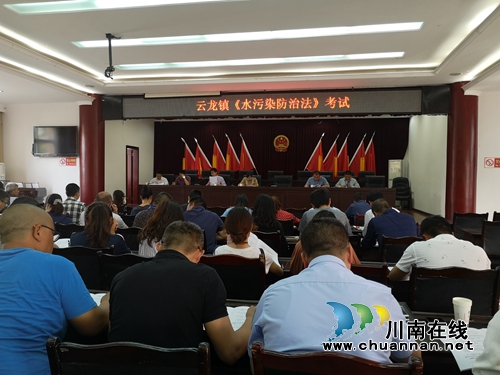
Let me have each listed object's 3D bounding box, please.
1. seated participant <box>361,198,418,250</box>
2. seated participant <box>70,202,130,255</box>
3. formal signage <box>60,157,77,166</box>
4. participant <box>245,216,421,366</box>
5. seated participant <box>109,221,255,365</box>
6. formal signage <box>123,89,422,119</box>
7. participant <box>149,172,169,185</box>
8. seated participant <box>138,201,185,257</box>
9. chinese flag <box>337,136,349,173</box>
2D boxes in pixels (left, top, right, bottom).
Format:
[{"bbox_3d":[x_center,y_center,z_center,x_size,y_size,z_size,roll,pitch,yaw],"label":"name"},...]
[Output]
[{"bbox_3d":[1.230,0.722,3.550,0.520,1.240,0.740,1,1,5],"label":"seated participant"},{"bbox_3d":[-1.078,0.704,2.924,0.500,1.200,0.800,1,1,11],"label":"seated participant"},{"bbox_3d":[-4.478,-0.621,9.616,0.455,0.200,0.020,1,1,11],"label":"formal signage"},{"bbox_3d":[0.295,0.741,1.415,0.600,1.270,0.800,1,2,11],"label":"participant"},{"bbox_3d":[-0.263,0.726,1.555,0.560,1.200,0.820,1,1,11],"label":"seated participant"},{"bbox_3d":[0.293,-1.952,9.150,7.100,0.520,0.140,1,2,11],"label":"formal signage"},{"bbox_3d":[-2.492,0.120,10.616,0.560,1.140,0.750,1,2,11],"label":"participant"},{"bbox_3d":[-0.613,0.689,2.855,0.480,1.200,0.800,1,1,11],"label":"seated participant"},{"bbox_3d":[2.867,-0.935,12.155,0.480,1.300,0.200,1,2,11],"label":"chinese flag"}]

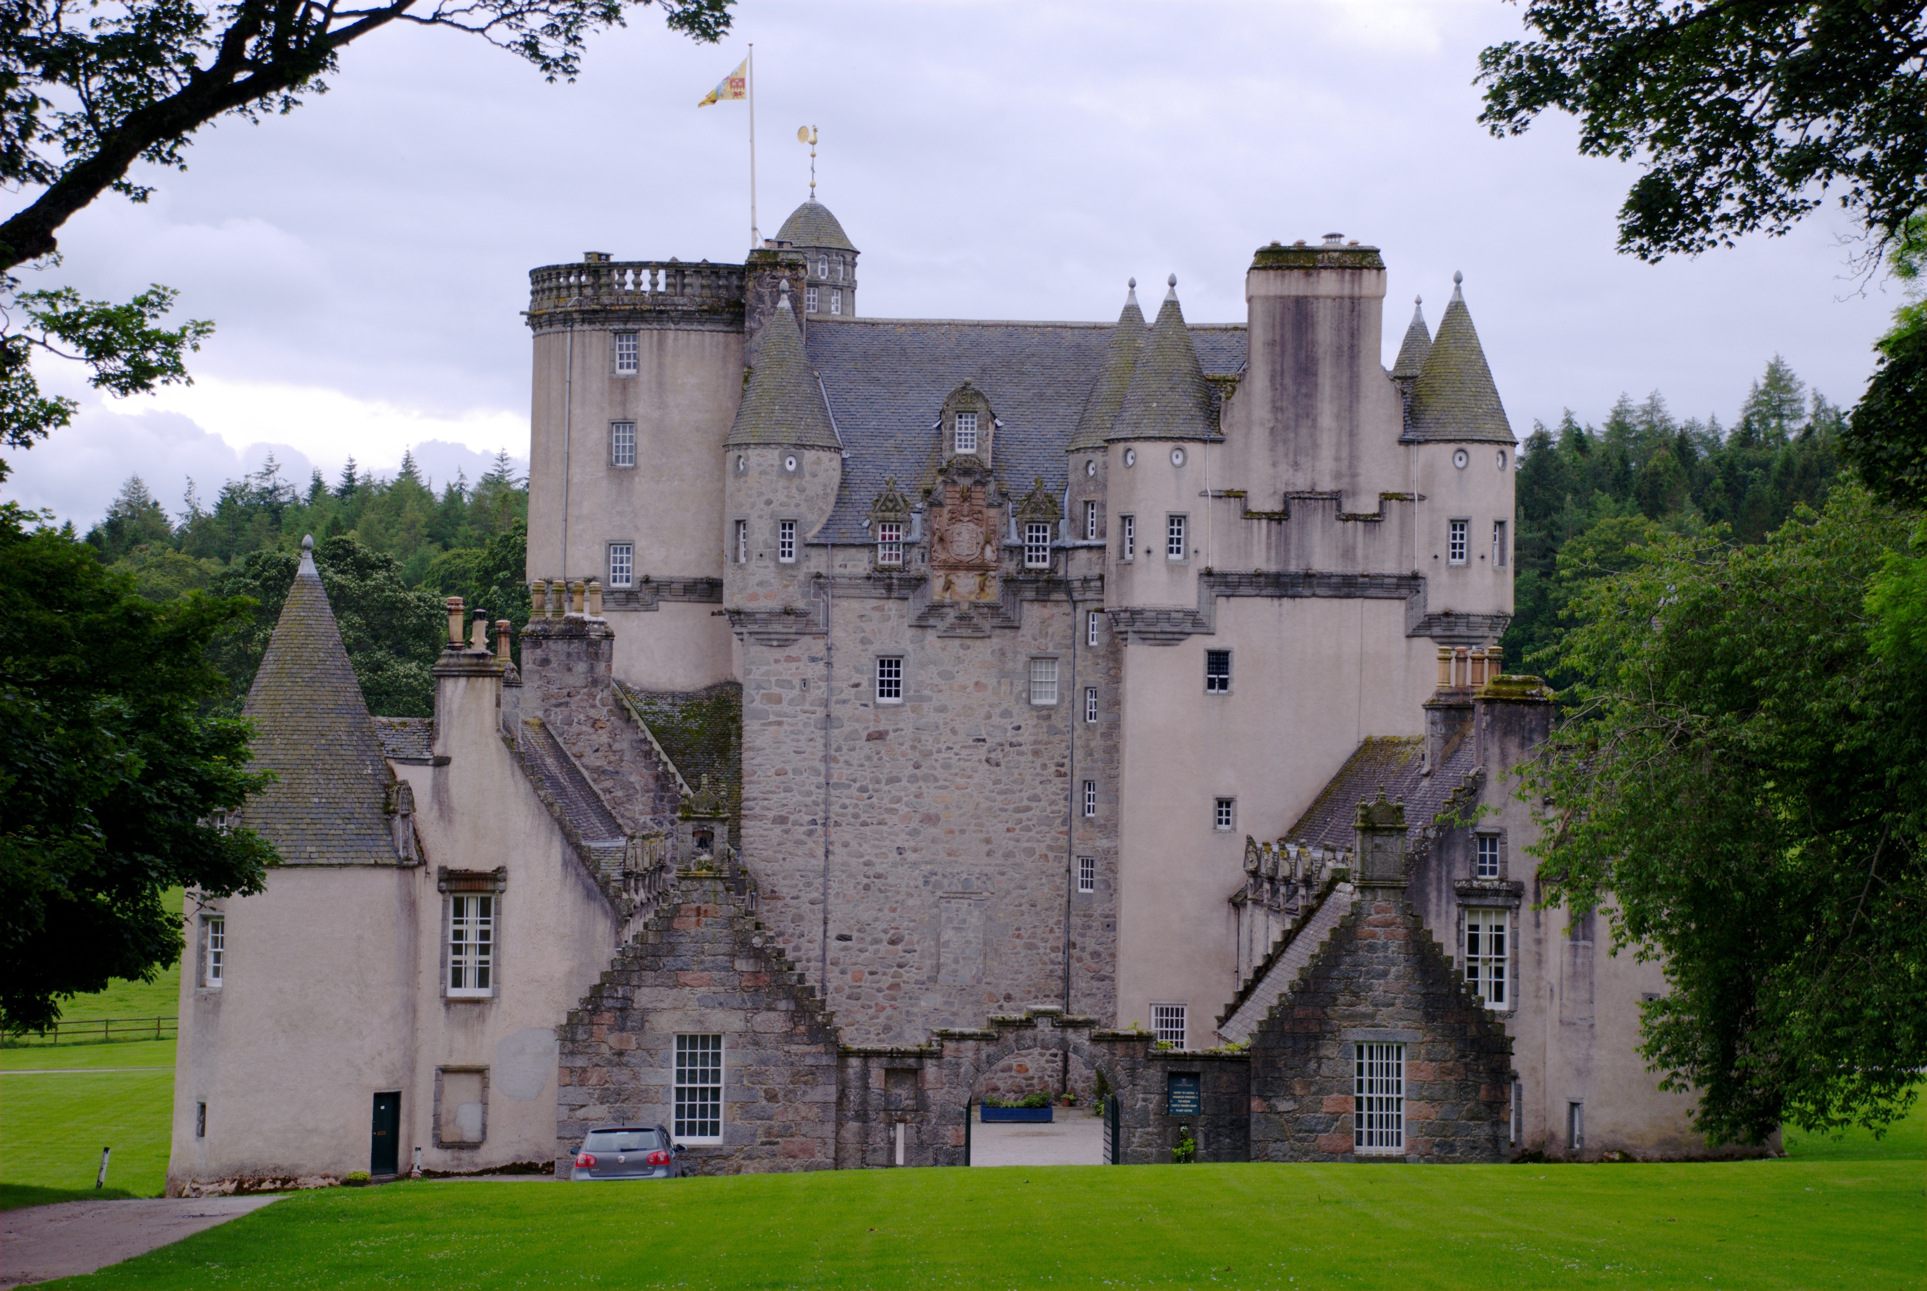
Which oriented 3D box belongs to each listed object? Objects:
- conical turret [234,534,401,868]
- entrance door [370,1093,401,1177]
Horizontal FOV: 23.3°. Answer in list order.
[{"bbox_3d":[-12.697,1.045,90.000,4.000,6.300,4.000,1,-2,-3],"label":"conical turret"},{"bbox_3d":[-12.510,10.574,101.000,0.120,1.810,0.860,0,-2,38],"label":"entrance door"}]

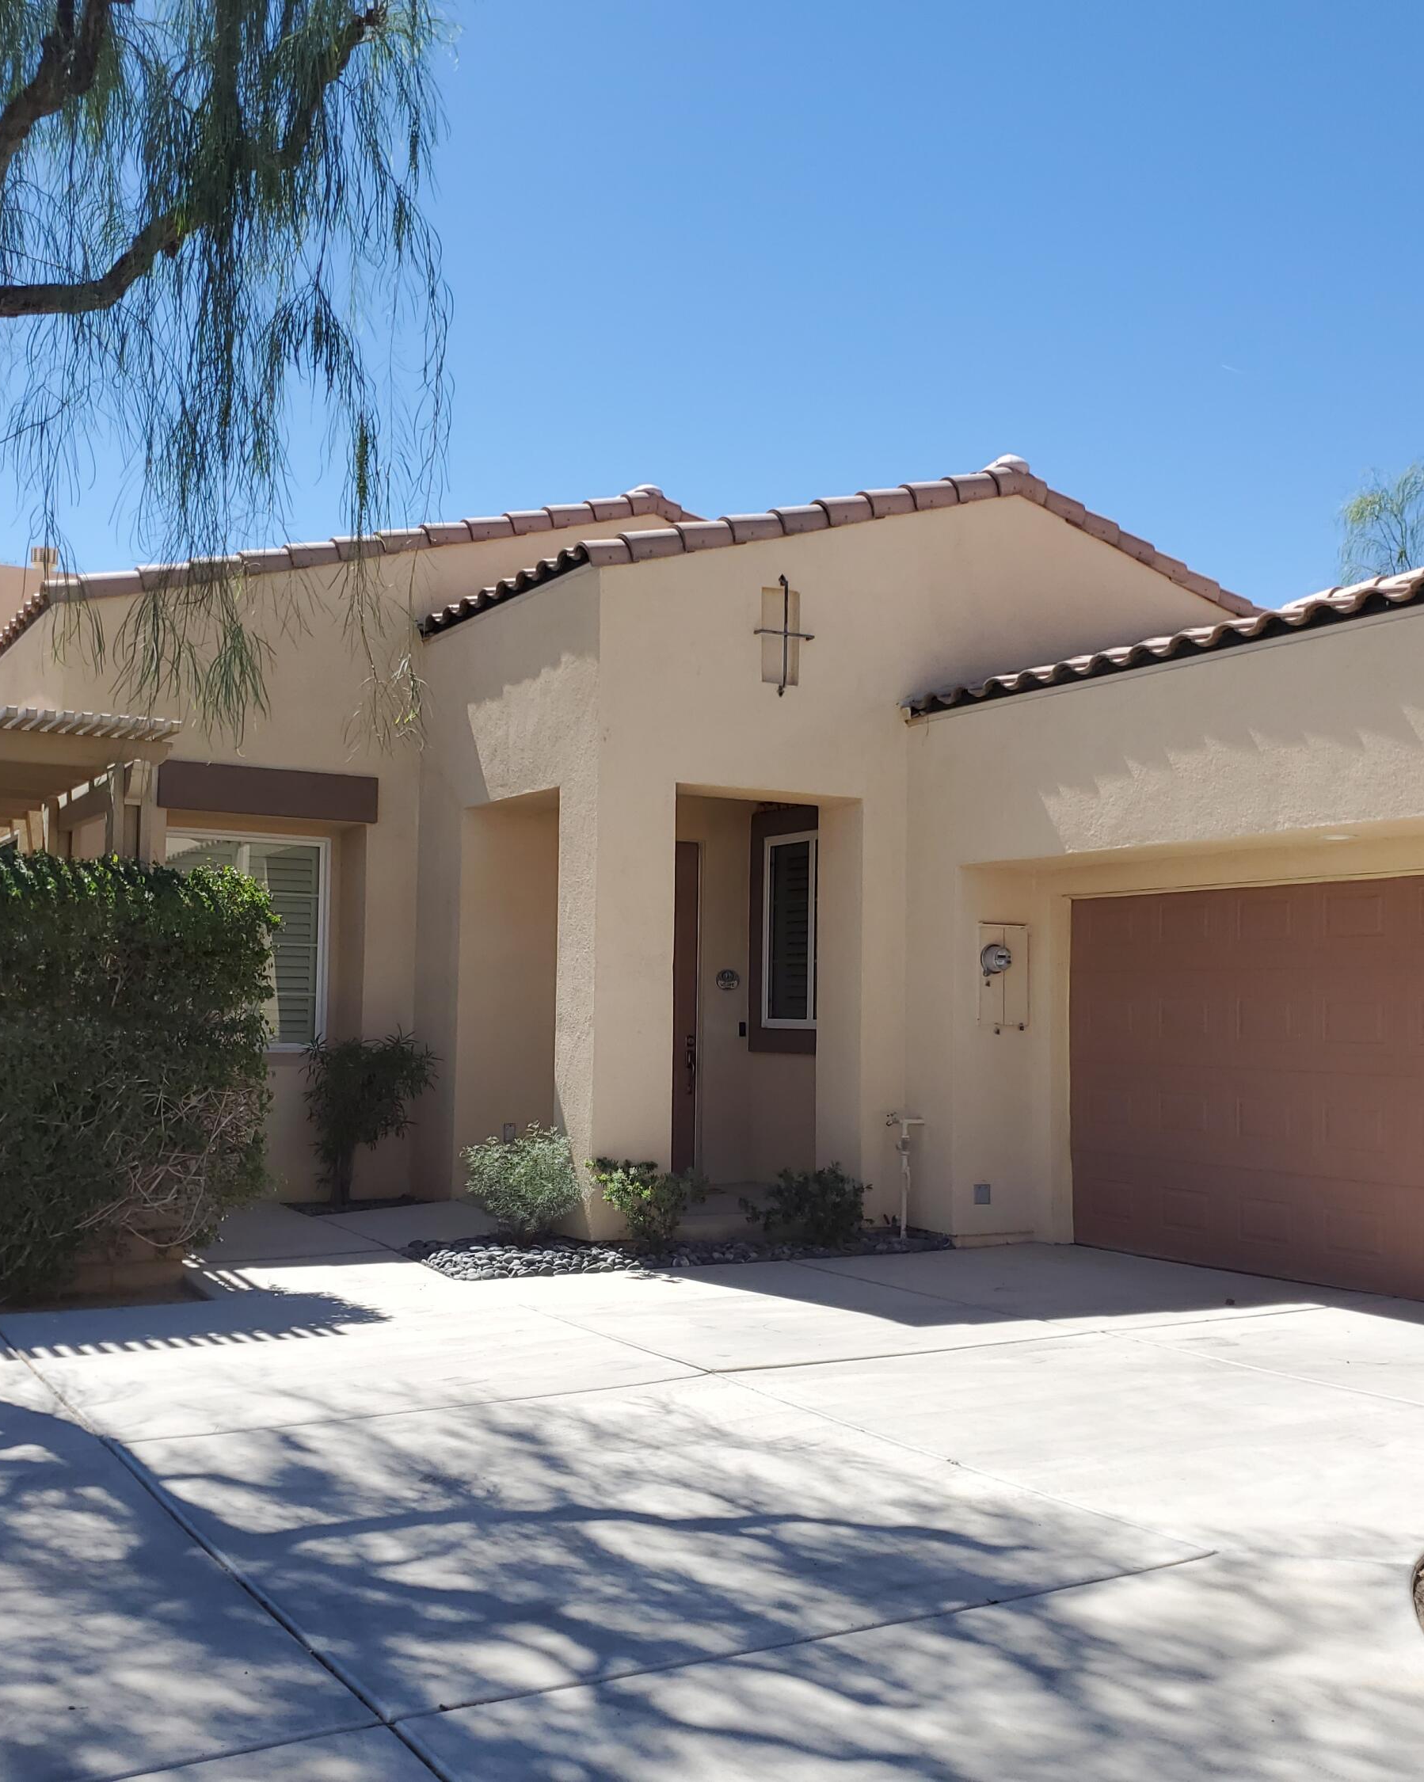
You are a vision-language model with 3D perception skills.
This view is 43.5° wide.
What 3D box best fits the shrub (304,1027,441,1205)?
[{"bbox_3d":[-2.212,1.473,11.558,0.800,1.140,0.700,3,-5,-31],"label":"shrub"}]

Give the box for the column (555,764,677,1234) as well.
[{"bbox_3d":[-0.563,0.673,10.307,0.523,2.650,0.475,3,-5,-31],"label":"column"}]

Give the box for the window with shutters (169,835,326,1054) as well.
[{"bbox_3d":[-3.134,0.332,11.995,1.140,1.425,0.120,3,-5,-31],"label":"window with shutters"}]

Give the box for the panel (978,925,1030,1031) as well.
[{"bbox_3d":[1.807,0.522,10.708,0.401,0.621,0.150,3,-5,-31],"label":"panel"}]

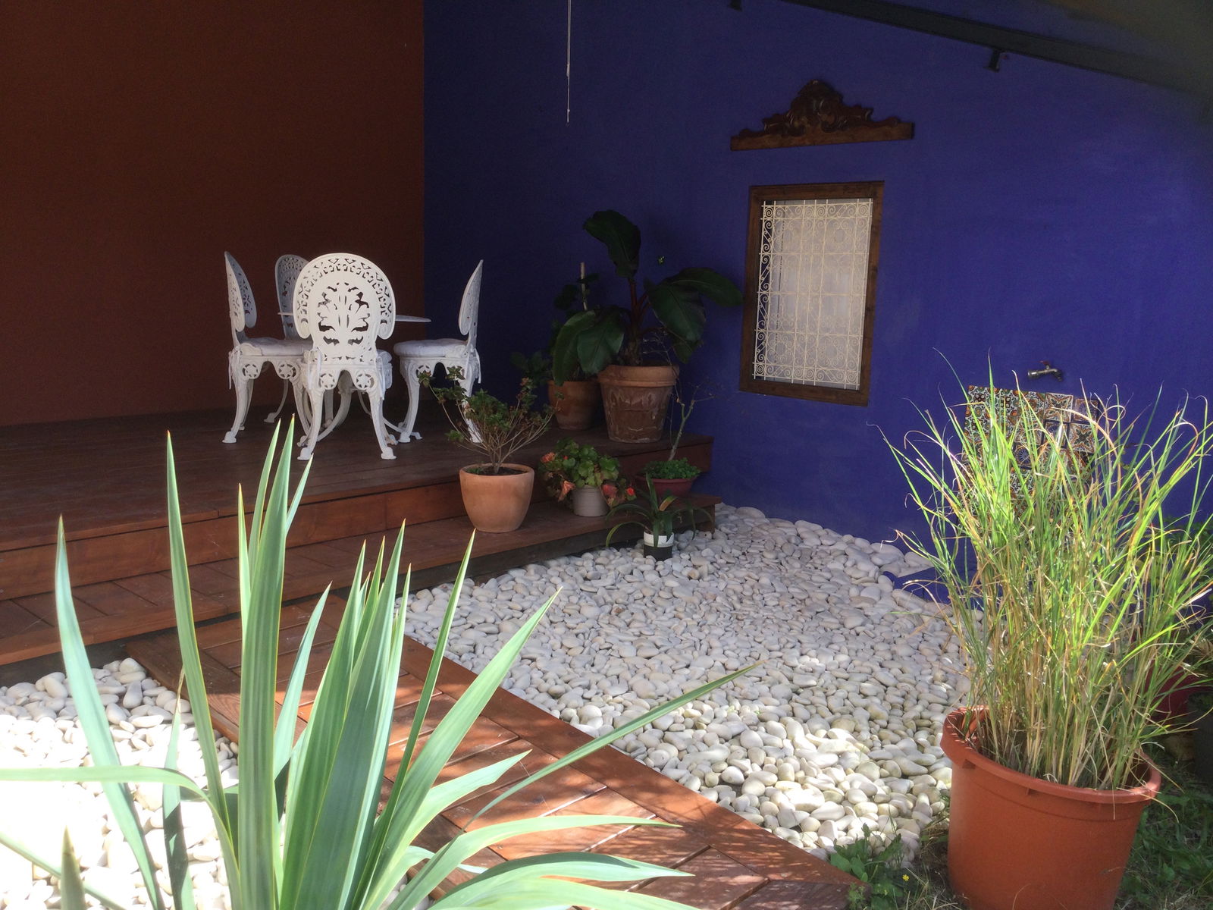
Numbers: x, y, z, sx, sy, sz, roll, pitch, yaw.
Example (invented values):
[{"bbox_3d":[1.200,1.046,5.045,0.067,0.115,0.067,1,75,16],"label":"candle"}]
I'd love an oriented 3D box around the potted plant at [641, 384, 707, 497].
[{"bbox_3d":[0.321,-0.075,5.008,0.310,0.510,0.290,2,10,3],"label":"potted plant"}]

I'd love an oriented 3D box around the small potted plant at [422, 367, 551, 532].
[{"bbox_3d":[-0.462,-0.020,4.226,0.500,0.620,0.450,1,10,-6],"label":"small potted plant"}]

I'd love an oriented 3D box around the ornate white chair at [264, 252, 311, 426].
[{"bbox_3d":[-1.500,-0.606,5.693,0.450,0.865,0.430,6,11,24],"label":"ornate white chair"}]

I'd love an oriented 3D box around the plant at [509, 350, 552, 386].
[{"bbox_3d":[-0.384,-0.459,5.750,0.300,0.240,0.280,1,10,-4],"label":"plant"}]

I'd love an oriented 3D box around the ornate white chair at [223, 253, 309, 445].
[{"bbox_3d":[-1.550,-0.515,5.151,0.450,0.865,0.430,0,10,-8],"label":"ornate white chair"}]

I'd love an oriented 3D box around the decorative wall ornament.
[{"bbox_3d":[0.975,-1.556,4.961,0.939,0.289,0.060,11,13,42],"label":"decorative wall ornament"}]

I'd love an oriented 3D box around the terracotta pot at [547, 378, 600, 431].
[{"bbox_3d":[-0.150,-0.277,5.794,0.312,0.262,0.312,2,10,0],"label":"terracotta pot"}]

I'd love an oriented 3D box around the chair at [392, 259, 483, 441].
[{"bbox_3d":[-0.823,-0.521,5.313,0.450,0.865,0.430,0,10,-9],"label":"chair"}]

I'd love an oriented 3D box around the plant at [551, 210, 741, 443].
[{"bbox_3d":[0.129,-0.627,5.330,0.840,1.125,0.660,11,13,42],"label":"plant"}]

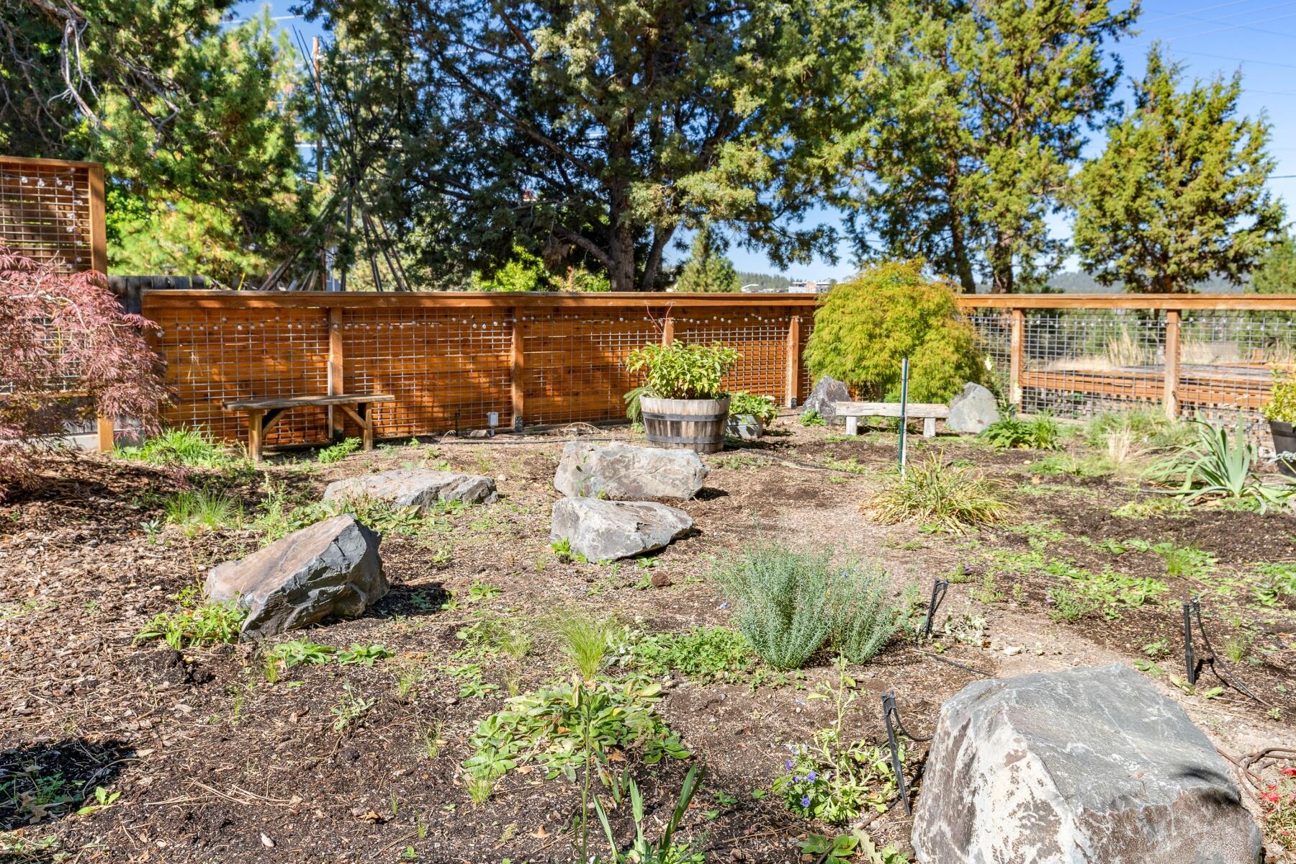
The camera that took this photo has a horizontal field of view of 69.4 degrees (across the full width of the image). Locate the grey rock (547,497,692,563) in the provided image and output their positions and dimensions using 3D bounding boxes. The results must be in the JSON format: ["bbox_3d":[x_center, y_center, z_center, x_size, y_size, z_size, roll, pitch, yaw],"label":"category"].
[{"bbox_3d":[-0.127,0.404,4.246,0.640,0.220,0.460,-1,7,-8],"label":"grey rock"}]

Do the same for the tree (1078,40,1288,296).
[{"bbox_3d":[10.194,-4.461,18.000,3.800,5.800,3.600,4,8,29],"label":"tree"}]

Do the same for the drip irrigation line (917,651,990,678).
[{"bbox_3d":[0.941,0.705,2.894,0.025,0.020,0.257,-6,9,-38],"label":"drip irrigation line"}]

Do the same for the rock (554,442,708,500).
[{"bbox_3d":[-0.091,0.212,5.393,0.860,0.265,0.450,0,7,3],"label":"rock"}]

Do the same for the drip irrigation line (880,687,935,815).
[{"bbox_3d":[0.562,0.710,2.023,0.095,0.265,0.060,2,8,15],"label":"drip irrigation line"}]

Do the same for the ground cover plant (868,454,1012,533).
[{"bbox_3d":[1.517,0.281,4.842,0.700,0.290,0.640,2,8,16],"label":"ground cover plant"}]

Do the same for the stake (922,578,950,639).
[{"bbox_3d":[0.952,0.585,3.087,0.080,0.200,0.050,2,8,15],"label":"stake"}]

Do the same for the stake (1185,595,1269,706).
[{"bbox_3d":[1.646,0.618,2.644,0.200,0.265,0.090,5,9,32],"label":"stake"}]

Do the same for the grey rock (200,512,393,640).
[{"bbox_3d":[-1.293,0.468,3.419,0.570,0.335,0.470,-5,9,-35],"label":"grey rock"}]

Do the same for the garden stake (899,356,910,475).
[{"bbox_3d":[1.594,-0.100,5.812,0.042,0.760,0.040,2,8,15],"label":"garden stake"}]

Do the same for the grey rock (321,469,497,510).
[{"bbox_3d":[-1.311,0.301,5.180,0.930,0.150,0.450,0,7,-3],"label":"grey rock"}]

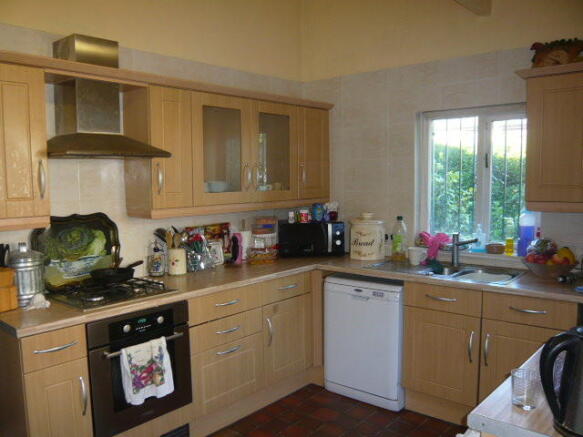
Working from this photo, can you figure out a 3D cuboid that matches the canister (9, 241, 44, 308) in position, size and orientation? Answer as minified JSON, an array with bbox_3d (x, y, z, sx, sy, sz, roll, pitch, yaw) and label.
[{"bbox_3d":[-1.400,0.293,2.498,0.180,0.320,0.180,-1,4,0],"label":"canister"}]

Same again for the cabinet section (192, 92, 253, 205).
[{"bbox_3d":[-0.553,-0.450,3.168,0.310,0.714,0.502,3,6,41],"label":"cabinet section"}]

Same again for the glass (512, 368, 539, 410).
[{"bbox_3d":[0.621,0.456,1.255,0.068,0.090,0.068,2,5,40],"label":"glass"}]

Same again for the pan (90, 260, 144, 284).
[{"bbox_3d":[-1.023,0.324,2.832,0.260,0.085,0.385,0,4,19],"label":"pan"}]

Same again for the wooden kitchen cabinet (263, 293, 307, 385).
[{"bbox_3d":[-0.229,0.856,3.560,0.550,0.566,0.520,2,5,40],"label":"wooden kitchen cabinet"}]

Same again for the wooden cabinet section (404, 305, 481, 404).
[{"bbox_3d":[1.083,0.813,3.068,0.500,0.563,0.560,3,6,41],"label":"wooden cabinet section"}]

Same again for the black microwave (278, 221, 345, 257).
[{"bbox_3d":[0.154,0.178,3.920,0.515,0.280,0.350,-1,4,-2],"label":"black microwave"}]

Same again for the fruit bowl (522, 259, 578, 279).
[{"bbox_3d":[1.645,0.325,3.026,0.325,0.103,0.325,-1,4,0],"label":"fruit bowl"}]

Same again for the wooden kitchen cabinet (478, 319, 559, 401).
[{"bbox_3d":[1.516,0.872,2.894,0.494,0.566,0.550,2,5,40],"label":"wooden kitchen cabinet"}]

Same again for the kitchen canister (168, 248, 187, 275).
[{"bbox_3d":[-0.804,0.309,3.336,0.120,0.168,0.120,-1,4,0],"label":"kitchen canister"}]

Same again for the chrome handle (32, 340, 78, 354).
[{"bbox_3d":[-1.057,0.584,2.119,0.030,0.015,0.192,2,5,40],"label":"chrome handle"}]

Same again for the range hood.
[{"bbox_3d":[-1.060,-0.644,2.555,0.500,0.650,0.600,2,5,40],"label":"range hood"}]

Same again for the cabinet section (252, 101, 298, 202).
[{"bbox_3d":[-0.227,-0.485,3.543,0.310,0.714,0.500,3,6,41],"label":"cabinet section"}]

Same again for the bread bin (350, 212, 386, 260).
[{"bbox_3d":[0.634,0.156,3.884,0.250,0.365,0.205,1,4,30],"label":"bread bin"}]

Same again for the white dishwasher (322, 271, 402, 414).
[{"bbox_3d":[0.672,0.841,3.531,0.599,0.851,0.585,2,5,40],"label":"white dishwasher"}]

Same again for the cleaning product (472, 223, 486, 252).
[{"bbox_3d":[1.396,0.150,3.499,0.095,0.210,0.065,2,5,40],"label":"cleaning product"}]

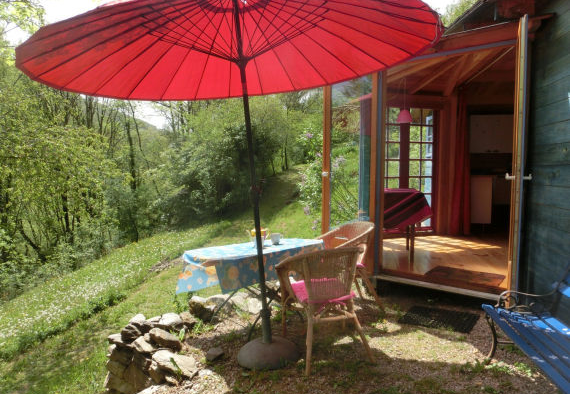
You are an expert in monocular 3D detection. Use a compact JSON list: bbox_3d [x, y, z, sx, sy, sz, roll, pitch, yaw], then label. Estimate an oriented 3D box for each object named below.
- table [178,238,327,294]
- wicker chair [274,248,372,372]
[{"bbox_3d":[-0.240,0.797,3.443,1.200,0.720,0.580,-3,5,-42],"label":"table"},{"bbox_3d":[0.285,0.761,2.960,0.590,0.790,0.650,-1,4,-17],"label":"wicker chair"}]

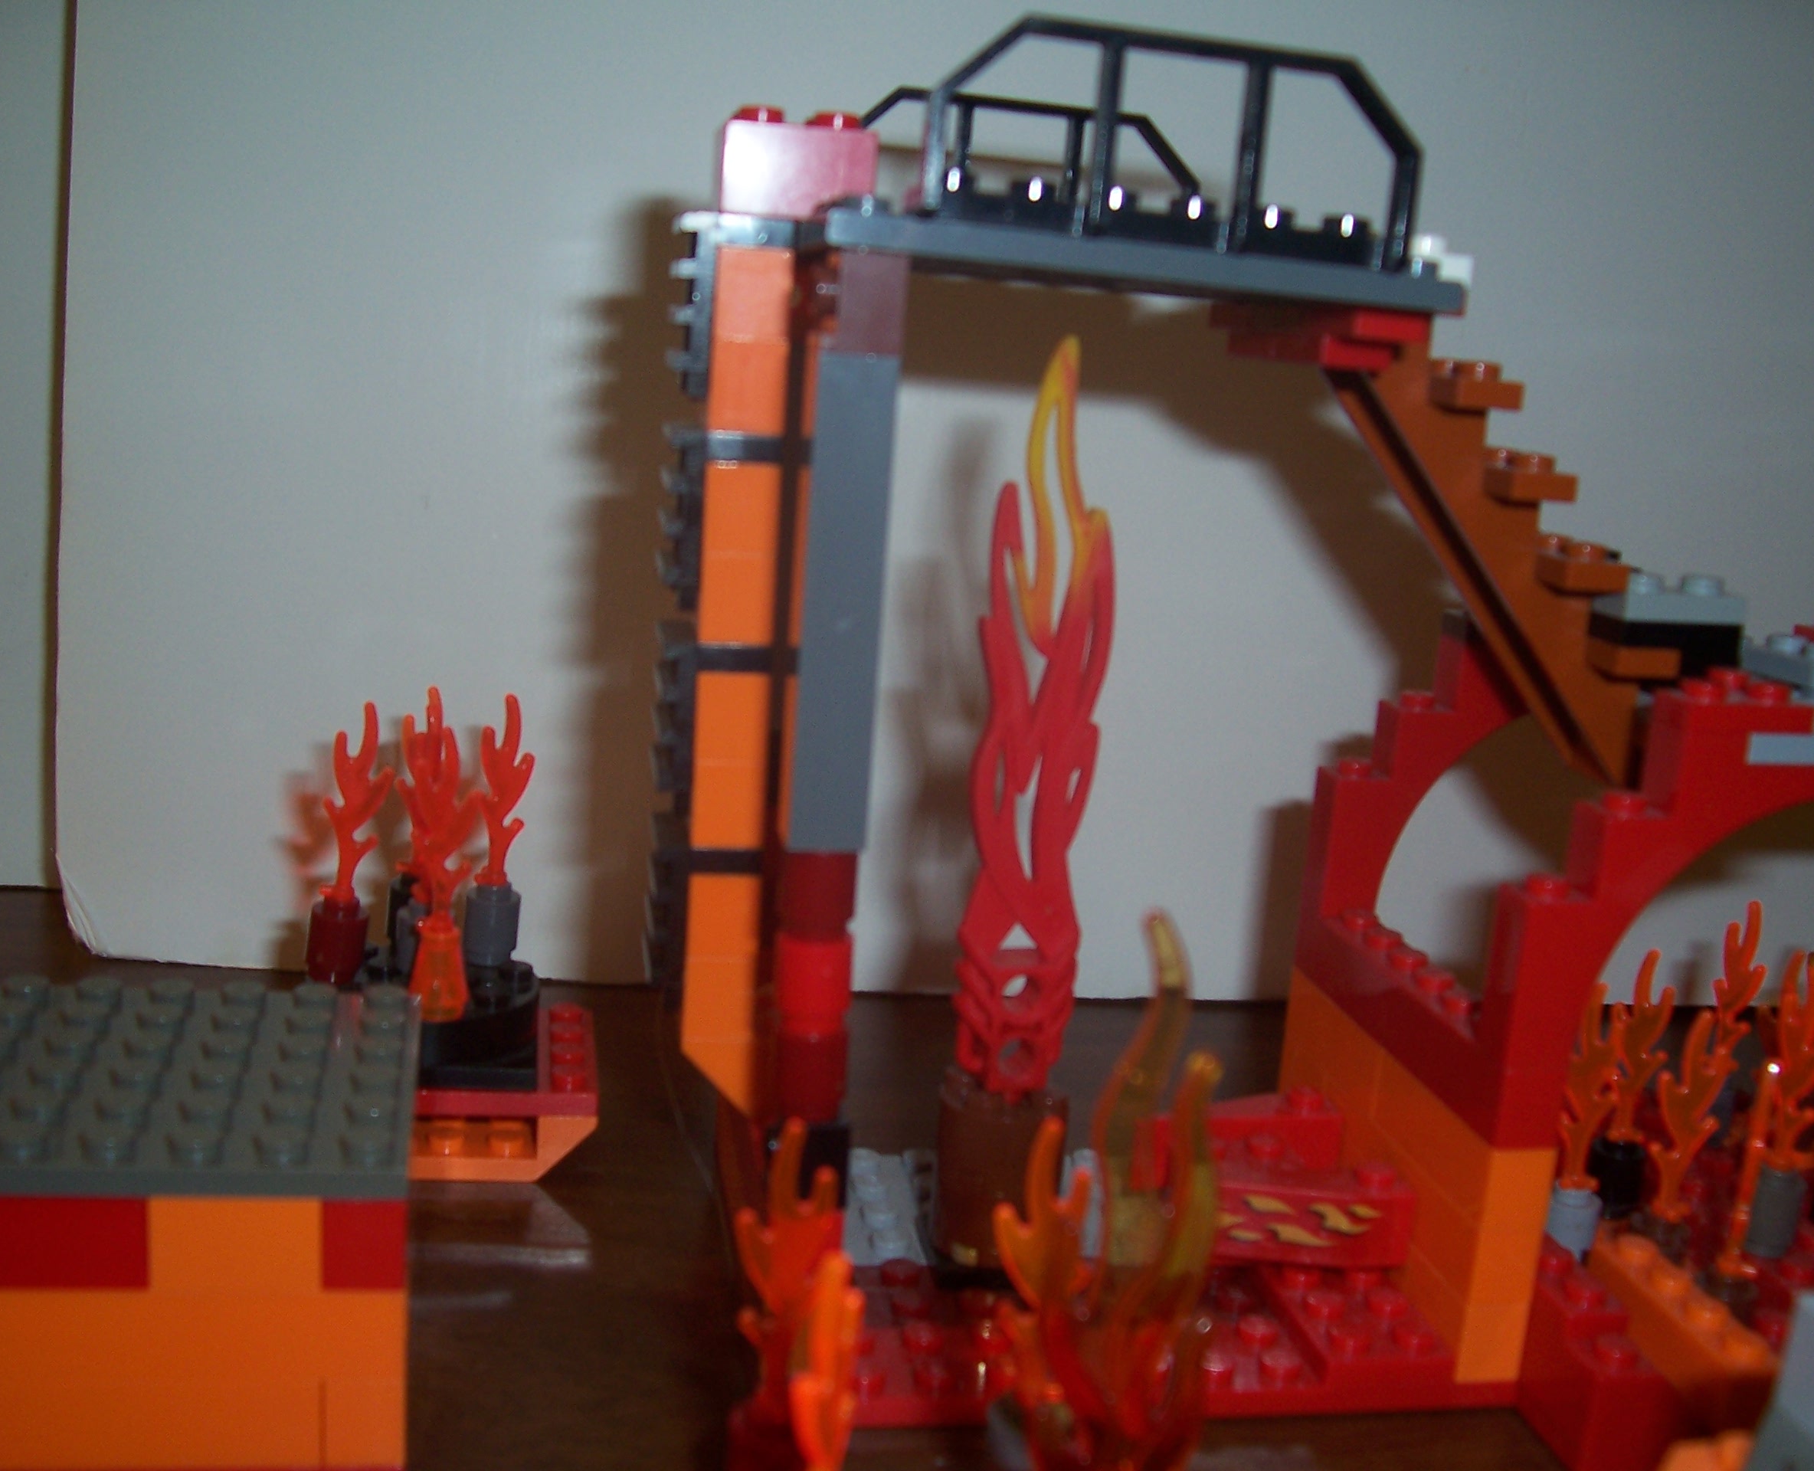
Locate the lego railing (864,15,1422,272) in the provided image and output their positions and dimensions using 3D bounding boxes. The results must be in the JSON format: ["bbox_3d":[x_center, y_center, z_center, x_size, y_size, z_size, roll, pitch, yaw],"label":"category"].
[{"bbox_3d":[0.020,-0.064,0.215,0.049,0.020,0.068,2,12,-10],"label":"lego railing"}]

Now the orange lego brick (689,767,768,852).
[{"bbox_3d":[-0.020,0.007,0.215,0.008,0.010,0.010,2,11,-10],"label":"orange lego brick"}]

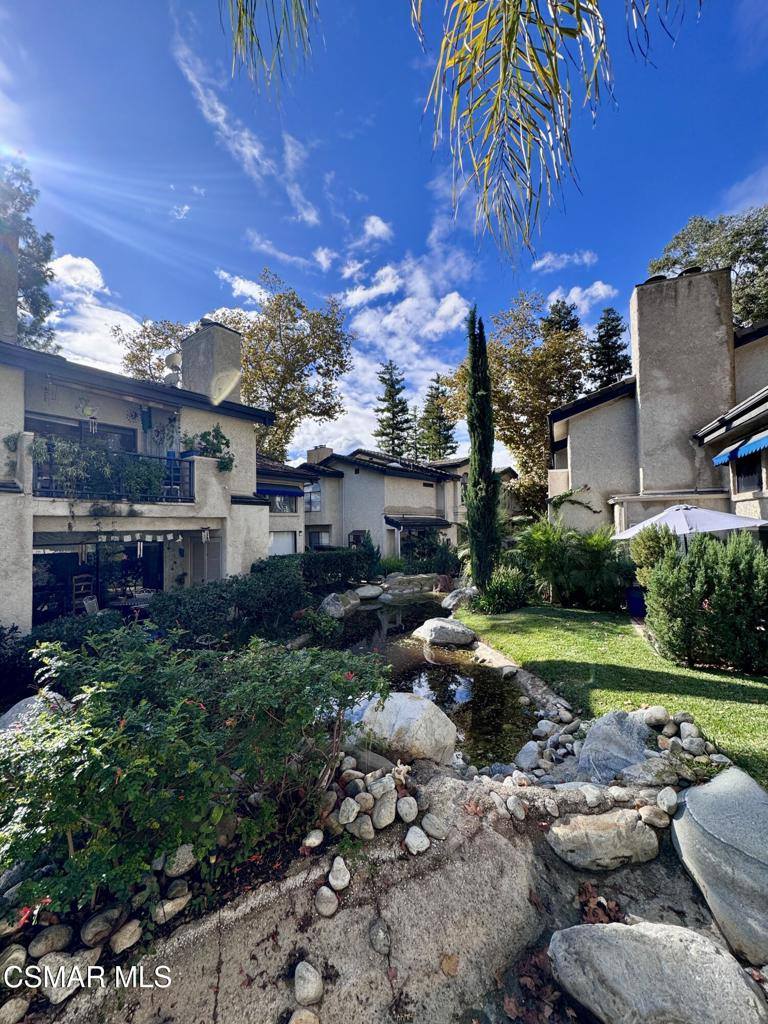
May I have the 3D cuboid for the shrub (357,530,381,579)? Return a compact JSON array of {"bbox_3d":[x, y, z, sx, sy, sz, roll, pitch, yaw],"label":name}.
[{"bbox_3d":[-0.560,1.551,14.972,0.870,1.700,0.870,0,-1,0],"label":"shrub"}]

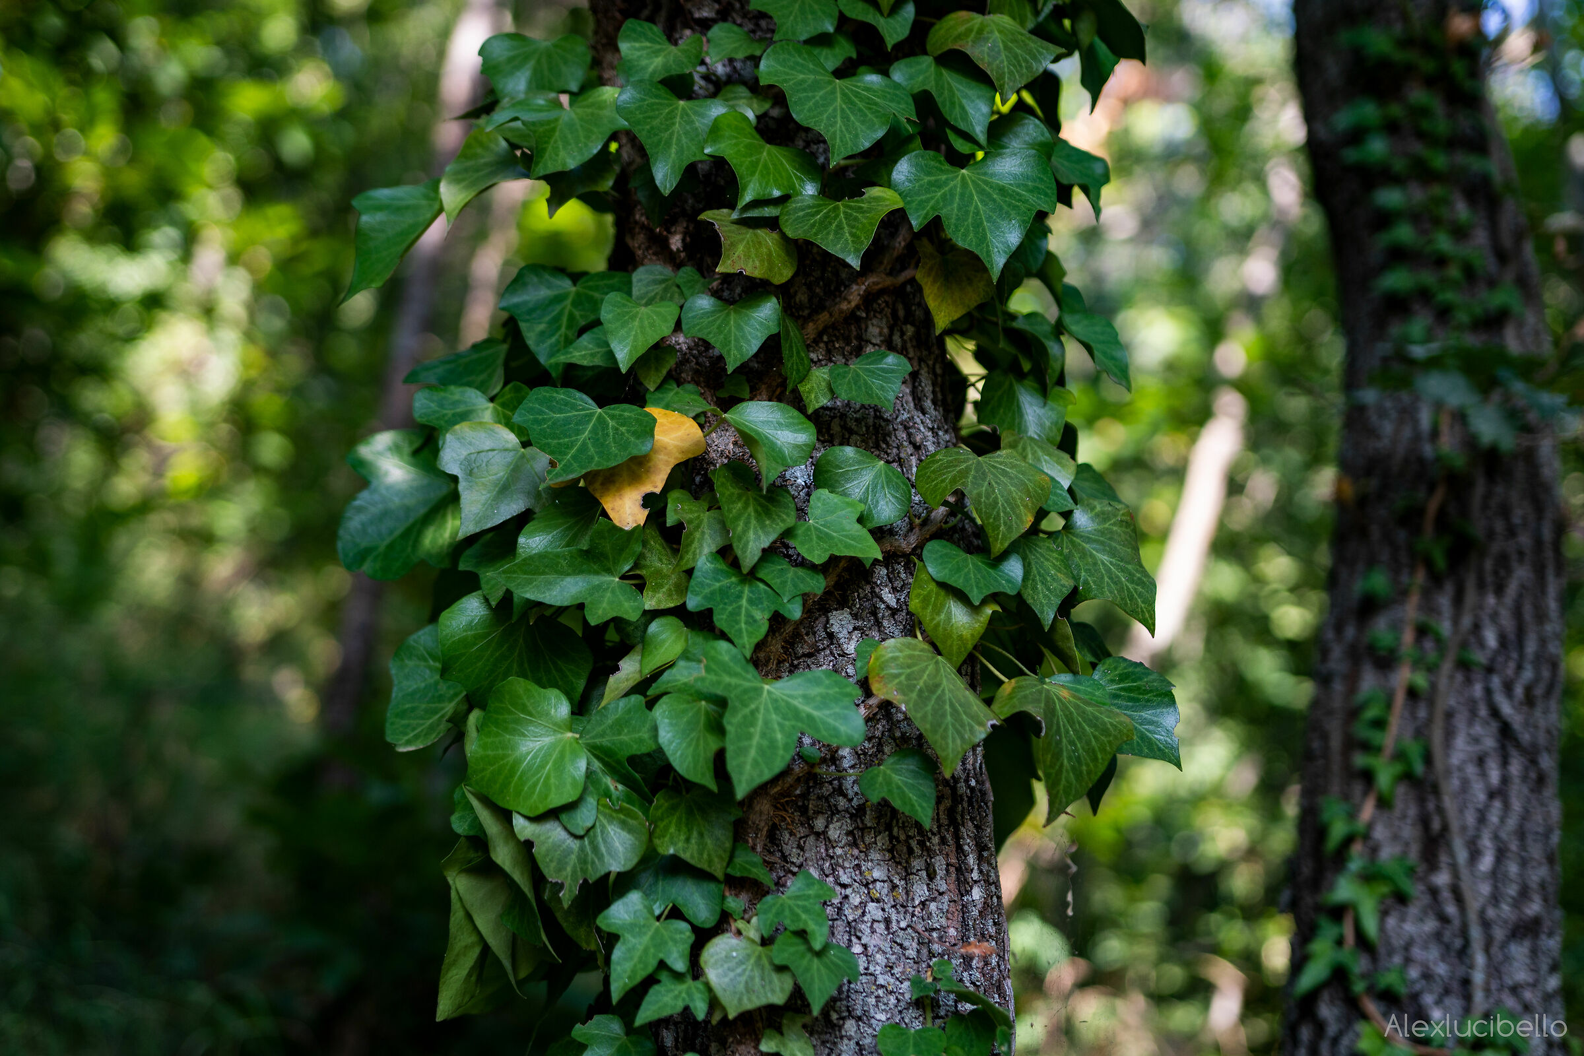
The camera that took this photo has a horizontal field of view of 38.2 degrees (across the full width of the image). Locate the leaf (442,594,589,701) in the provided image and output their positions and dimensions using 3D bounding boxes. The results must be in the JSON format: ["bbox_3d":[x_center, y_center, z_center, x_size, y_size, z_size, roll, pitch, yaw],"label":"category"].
[{"bbox_3d":[-0.149,0.066,1.240,0.083,0.067,0.025,6,-20,11],"label":"leaf"}]

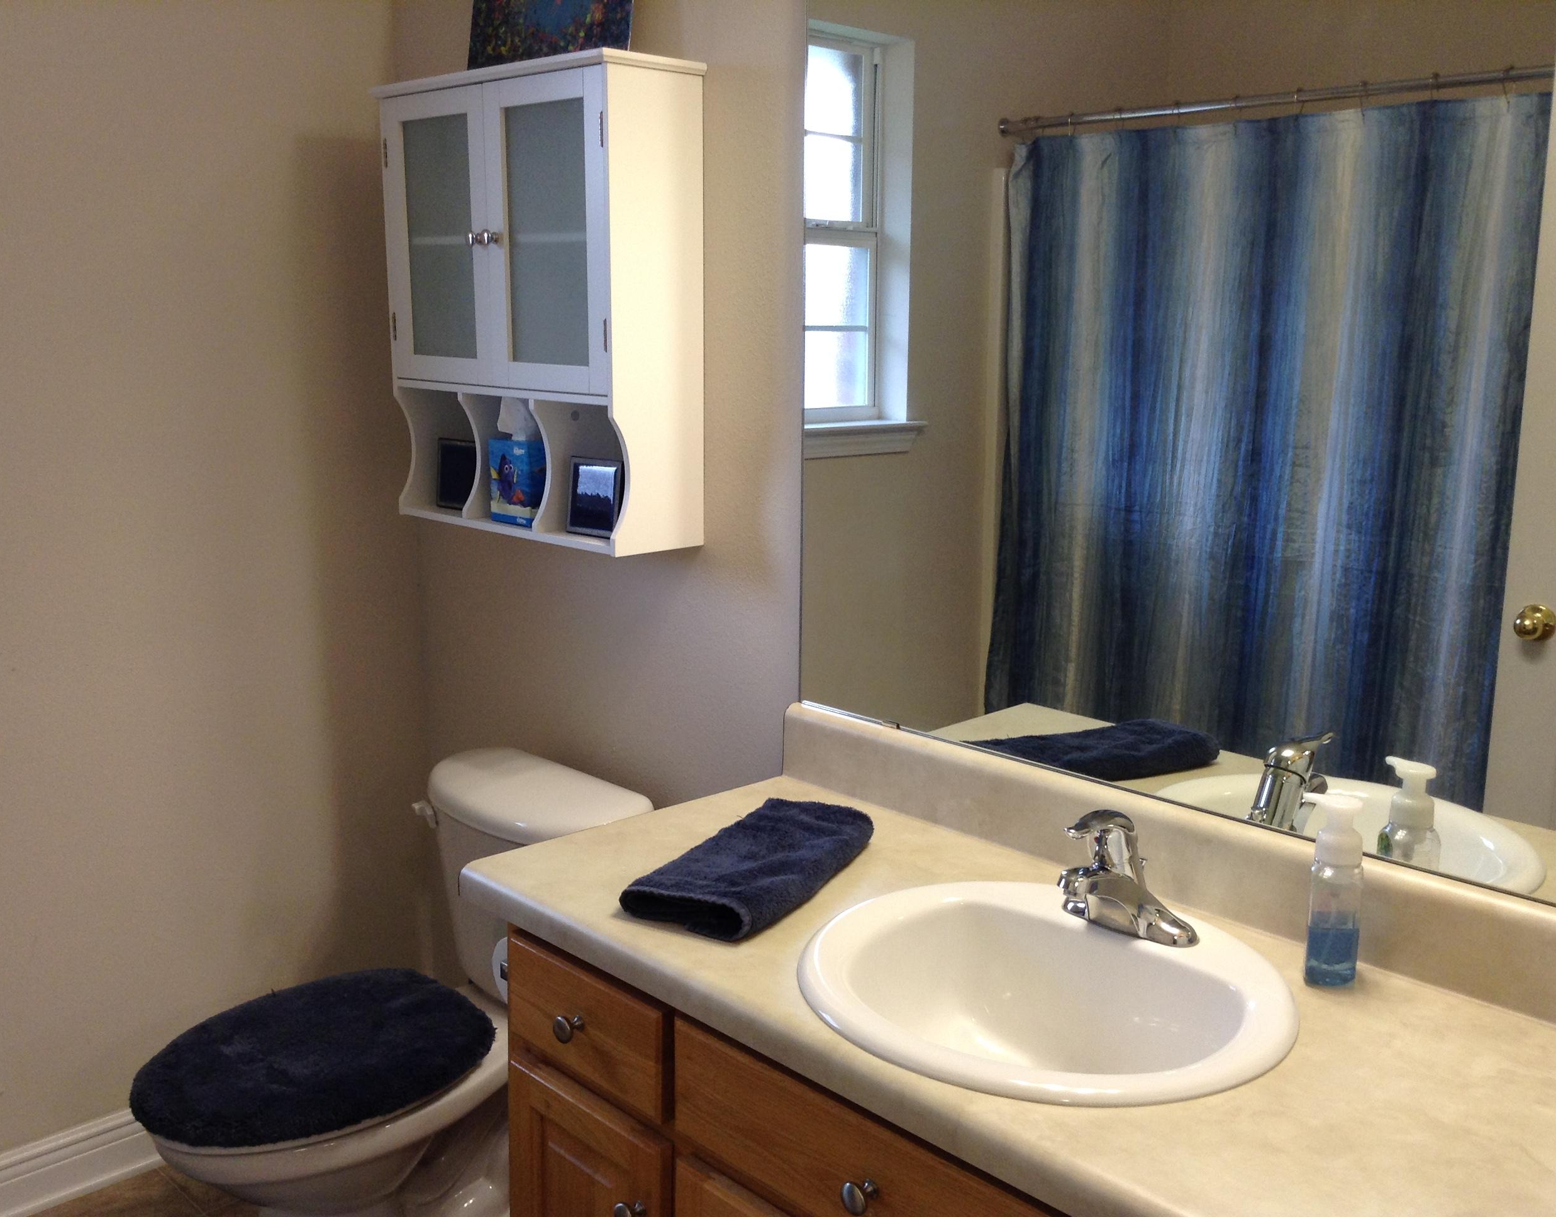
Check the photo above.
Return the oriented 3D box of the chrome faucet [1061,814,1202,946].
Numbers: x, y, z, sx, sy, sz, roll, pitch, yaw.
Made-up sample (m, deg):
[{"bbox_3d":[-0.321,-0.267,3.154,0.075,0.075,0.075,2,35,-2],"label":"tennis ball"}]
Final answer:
[{"bbox_3d":[0.338,0.273,1.599,0.168,0.138,0.156,-10,15,-43],"label":"chrome faucet"}]

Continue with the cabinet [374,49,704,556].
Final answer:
[{"bbox_3d":[-0.375,-0.457,2.371,0.182,0.678,0.602,-10,15,-43],"label":"cabinet"}]

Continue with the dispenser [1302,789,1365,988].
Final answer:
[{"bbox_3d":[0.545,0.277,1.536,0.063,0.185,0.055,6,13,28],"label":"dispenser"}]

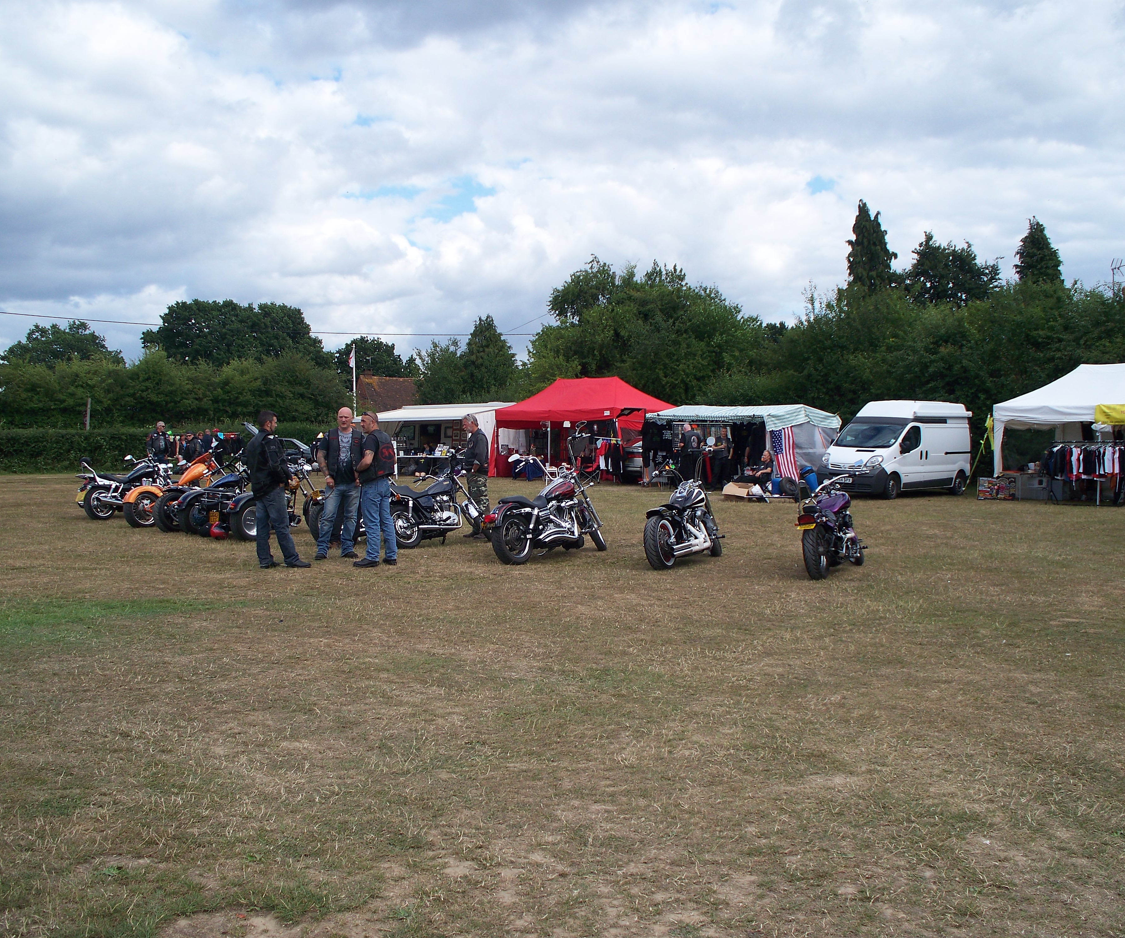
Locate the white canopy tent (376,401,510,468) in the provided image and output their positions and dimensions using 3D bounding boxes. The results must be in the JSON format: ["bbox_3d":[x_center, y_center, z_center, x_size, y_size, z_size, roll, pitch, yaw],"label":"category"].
[{"bbox_3d":[-4.100,-0.959,42.966,2.500,2.500,5.400,-1,2,-44],"label":"white canopy tent"}]

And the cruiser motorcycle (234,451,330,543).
[{"bbox_3d":[-4.300,0.386,19.983,1.000,1.280,2.400,1,2,36],"label":"cruiser motorcycle"}]

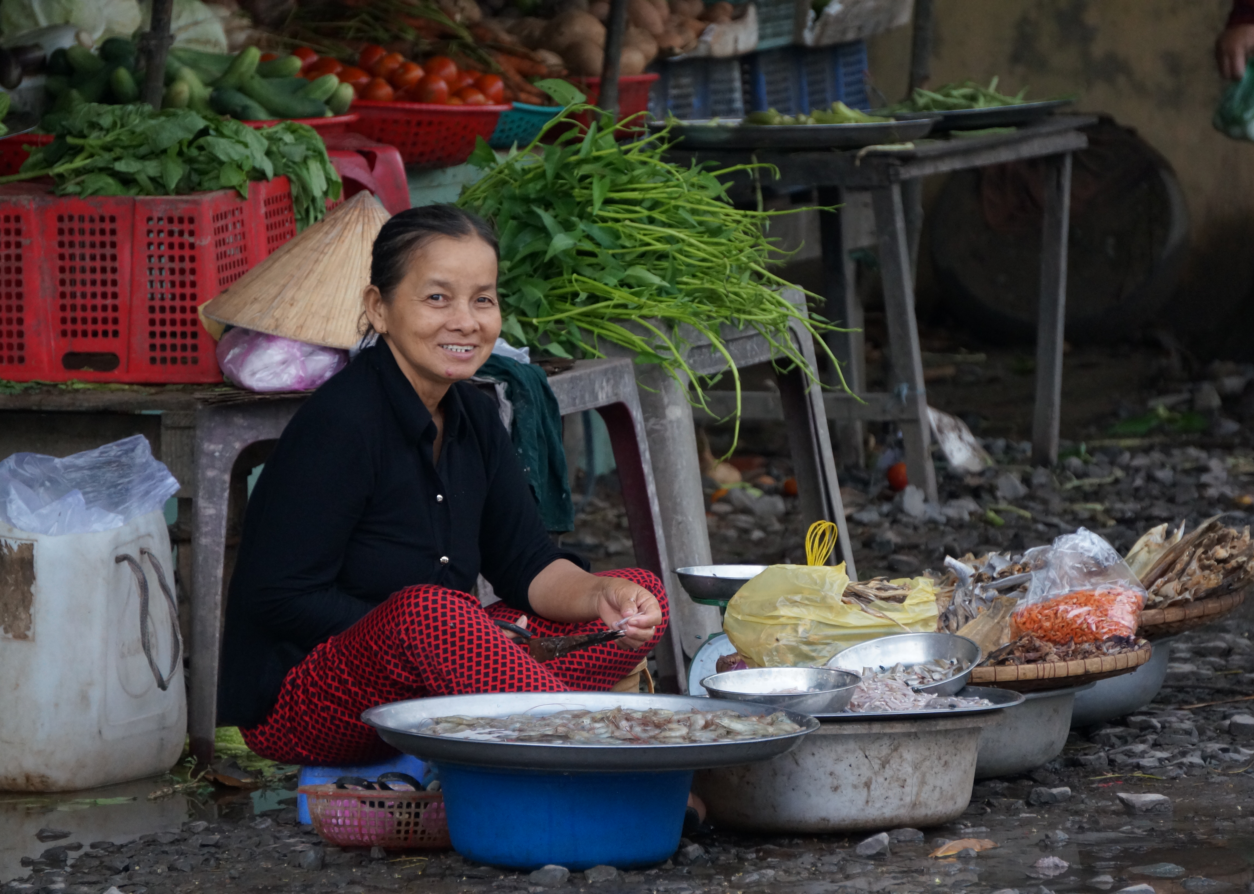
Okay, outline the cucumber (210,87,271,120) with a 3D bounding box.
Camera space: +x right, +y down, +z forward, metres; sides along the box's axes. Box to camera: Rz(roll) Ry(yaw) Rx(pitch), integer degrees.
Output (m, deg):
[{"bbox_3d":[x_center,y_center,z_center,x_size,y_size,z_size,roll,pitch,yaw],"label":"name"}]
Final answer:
[{"bbox_3d":[-0.507,-0.449,15.300,0.120,0.040,0.040,26,8,6],"label":"cucumber"}]

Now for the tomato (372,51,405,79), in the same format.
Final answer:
[{"bbox_3d":[-0.377,-0.600,18.300,0.056,0.052,0.056,0,5,0],"label":"tomato"}]

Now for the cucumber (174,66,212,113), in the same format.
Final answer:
[{"bbox_3d":[-0.567,-0.465,15.350,0.037,0.115,0.037,-5,-35,-46],"label":"cucumber"}]

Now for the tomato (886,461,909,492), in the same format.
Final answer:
[{"bbox_3d":[0.444,0.048,18.900,0.047,0.047,0.047,-1,5,0],"label":"tomato"}]

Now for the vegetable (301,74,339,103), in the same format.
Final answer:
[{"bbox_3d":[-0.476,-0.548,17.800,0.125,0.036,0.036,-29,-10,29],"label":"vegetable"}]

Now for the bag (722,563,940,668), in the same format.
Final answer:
[{"bbox_3d":[0.262,0.219,14.920,0.280,0.140,0.220,0,5,0],"label":"bag"}]

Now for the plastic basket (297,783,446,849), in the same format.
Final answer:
[{"bbox_3d":[-0.291,0.442,13.930,0.200,0.072,0.200,0,5,0],"label":"plastic basket"}]

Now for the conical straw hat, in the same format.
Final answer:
[{"bbox_3d":[-0.359,-0.246,15.400,0.390,0.190,0.390,8,7,0],"label":"conical straw hat"}]

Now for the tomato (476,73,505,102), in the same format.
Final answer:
[{"bbox_3d":[-0.198,-0.518,16.850,0.046,0.047,0.046,0,5,0],"label":"tomato"}]

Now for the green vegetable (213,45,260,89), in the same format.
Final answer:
[{"bbox_3d":[-0.576,-0.557,17.150,0.041,0.041,0.115,-4,-23,-31],"label":"green vegetable"}]

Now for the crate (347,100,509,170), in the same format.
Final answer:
[{"bbox_3d":[-0.306,-0.492,18.300,0.270,0.098,0.270,0,5,0],"label":"crate"}]

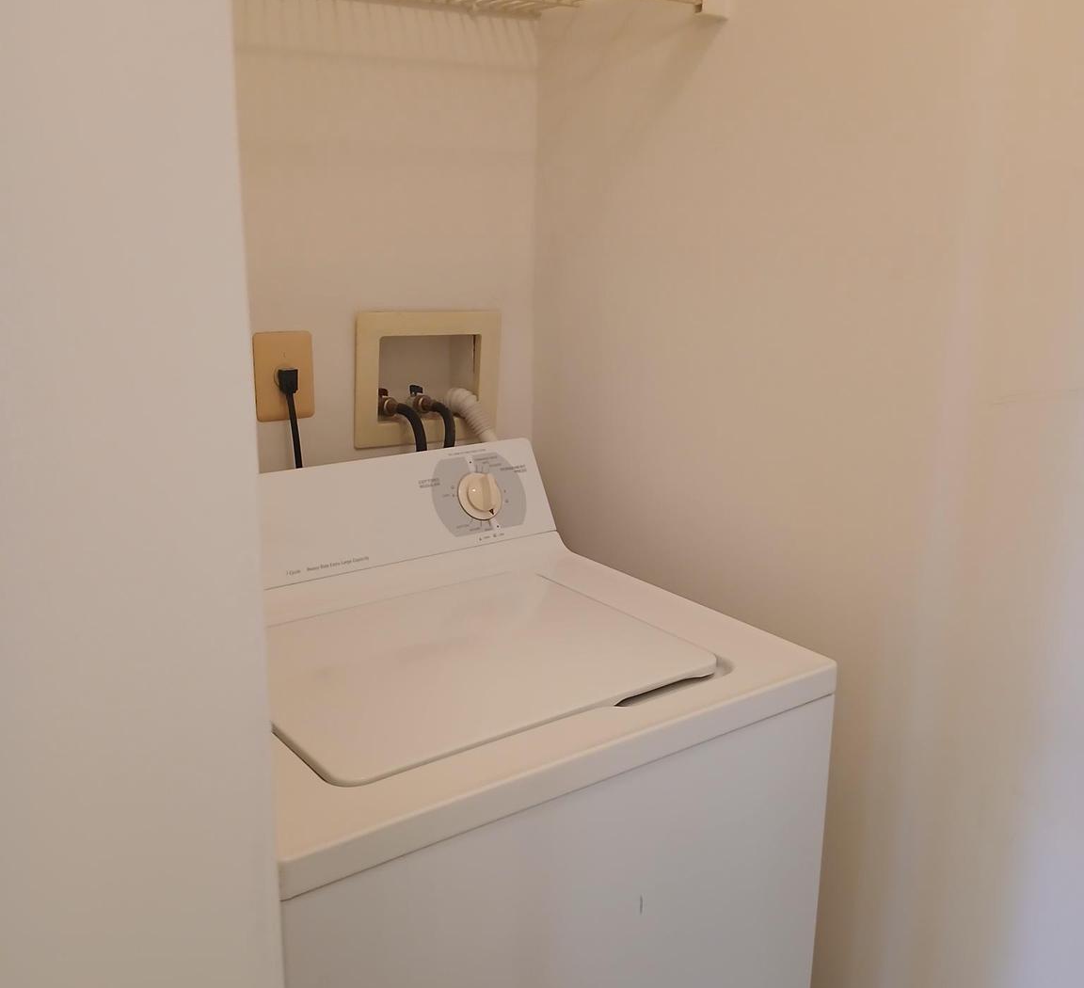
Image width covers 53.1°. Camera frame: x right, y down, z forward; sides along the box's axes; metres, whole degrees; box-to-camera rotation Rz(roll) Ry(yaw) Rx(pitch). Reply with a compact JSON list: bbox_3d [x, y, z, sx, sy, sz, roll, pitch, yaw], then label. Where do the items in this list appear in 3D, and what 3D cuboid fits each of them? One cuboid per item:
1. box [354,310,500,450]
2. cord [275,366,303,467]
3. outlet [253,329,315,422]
[{"bbox_3d":[-0.197,-0.190,1.736,0.250,0.205,0.090,-9,18,-33],"label":"box"},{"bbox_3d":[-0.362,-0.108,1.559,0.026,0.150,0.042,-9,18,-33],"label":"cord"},{"bbox_3d":[-0.369,-0.170,1.569,0.084,0.128,0.012,-9,18,-33],"label":"outlet"}]

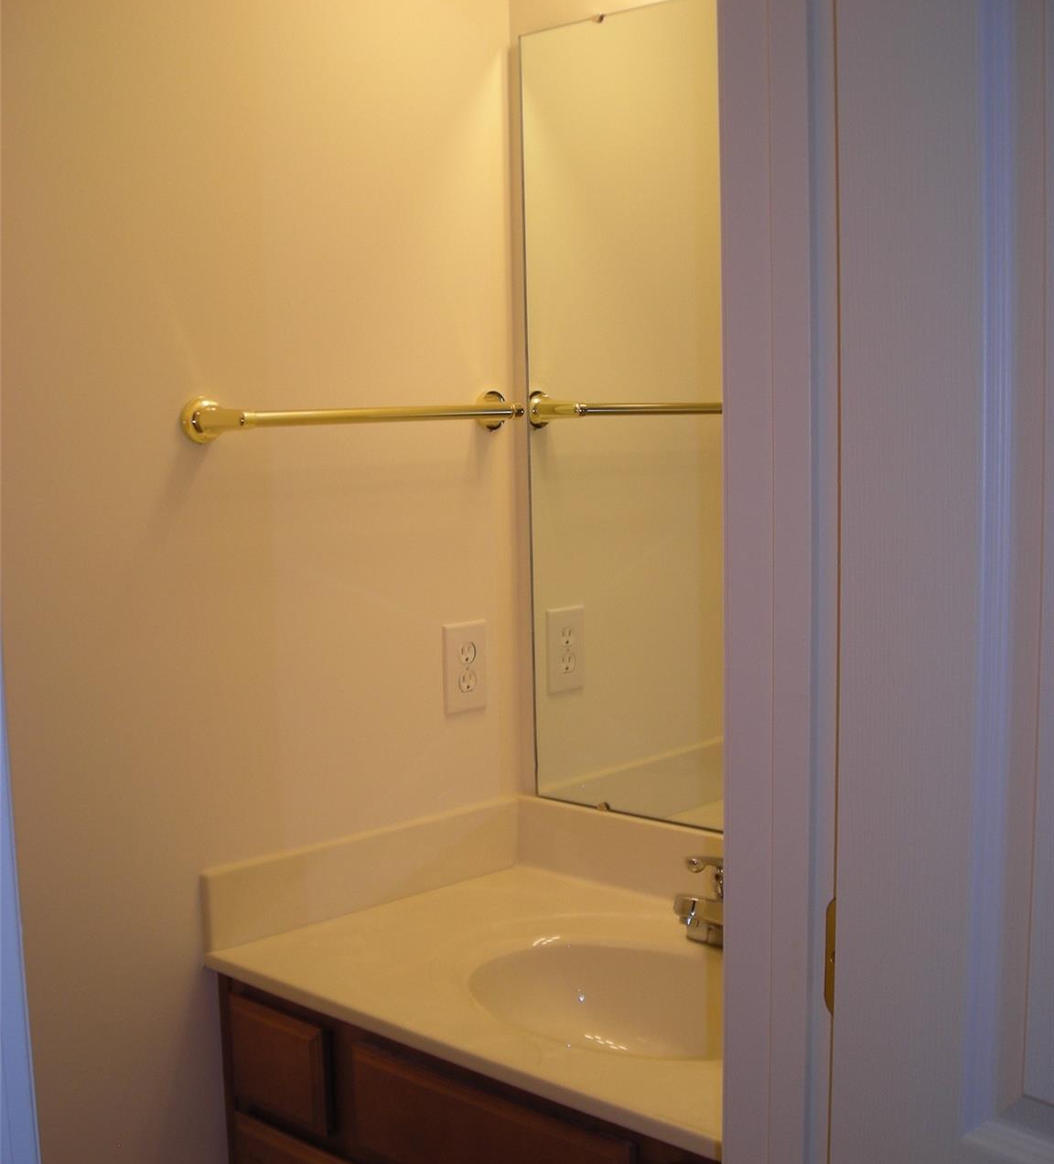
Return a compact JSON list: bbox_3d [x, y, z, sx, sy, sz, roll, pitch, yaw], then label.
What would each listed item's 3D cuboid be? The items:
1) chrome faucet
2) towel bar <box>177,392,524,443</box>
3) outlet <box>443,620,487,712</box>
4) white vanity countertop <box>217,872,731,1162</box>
[{"bbox_3d":[0.224,0.373,1.804,0.155,0.128,0.158,4,7,43],"label":"chrome faucet"},{"bbox_3d":[-0.189,-0.211,1.945,0.077,0.056,0.540,4,7,43],"label":"towel bar"},{"bbox_3d":[-0.082,0.118,2.134,0.008,0.123,0.079,4,7,43],"label":"outlet"},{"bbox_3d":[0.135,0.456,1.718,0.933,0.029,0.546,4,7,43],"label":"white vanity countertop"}]

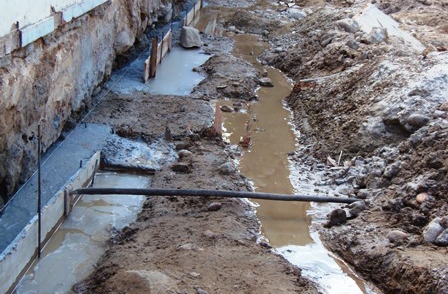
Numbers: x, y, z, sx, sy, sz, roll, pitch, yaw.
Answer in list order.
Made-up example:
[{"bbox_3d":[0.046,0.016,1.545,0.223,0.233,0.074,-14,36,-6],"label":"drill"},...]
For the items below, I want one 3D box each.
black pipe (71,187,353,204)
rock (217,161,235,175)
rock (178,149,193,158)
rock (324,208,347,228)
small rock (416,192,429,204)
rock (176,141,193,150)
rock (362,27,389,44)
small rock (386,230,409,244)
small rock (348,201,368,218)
[{"bbox_3d":[-0.031,0.303,4.415,1.794,0.034,0.034,3,17,-11],"label":"black pipe"},{"bbox_3d":[0.017,0.145,4.839,0.107,0.090,0.094,0,17,0],"label":"rock"},{"bbox_3d":[-0.275,0.048,5.168,0.100,0.057,0.088,-1,17,-3],"label":"rock"},{"bbox_3d":[0.651,0.408,4.176,0.109,0.102,0.096,3,17,9],"label":"rock"},{"bbox_3d":[1.081,0.276,3.948,0.065,0.063,0.058,5,18,15],"label":"small rock"},{"bbox_3d":[-0.296,-0.011,5.364,0.111,0.054,0.098,-1,17,-3],"label":"rock"},{"bbox_3d":[1.764,-1.290,8.386,0.278,0.184,0.244,4,18,12],"label":"rock"},{"bbox_3d":[0.870,0.451,3.629,0.103,0.059,0.090,4,18,13],"label":"small rock"},{"bbox_3d":[0.780,0.368,4.237,0.105,0.100,0.093,3,17,10],"label":"small rock"}]

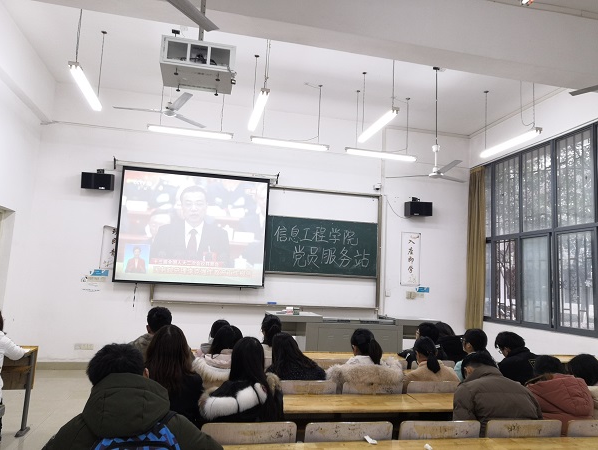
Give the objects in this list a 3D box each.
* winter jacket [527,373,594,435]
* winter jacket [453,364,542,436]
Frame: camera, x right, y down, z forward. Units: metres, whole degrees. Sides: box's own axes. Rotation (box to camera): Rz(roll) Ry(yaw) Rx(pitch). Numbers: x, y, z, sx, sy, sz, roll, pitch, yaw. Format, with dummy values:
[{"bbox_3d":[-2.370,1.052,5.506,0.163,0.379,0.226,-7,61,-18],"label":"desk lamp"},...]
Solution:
[{"bbox_3d":[1.743,1.284,3.126,0.500,0.620,0.500,5,-7,-17],"label":"winter jacket"},{"bbox_3d":[1.244,1.221,2.991,0.580,0.640,0.500,5,-7,-17],"label":"winter jacket"}]

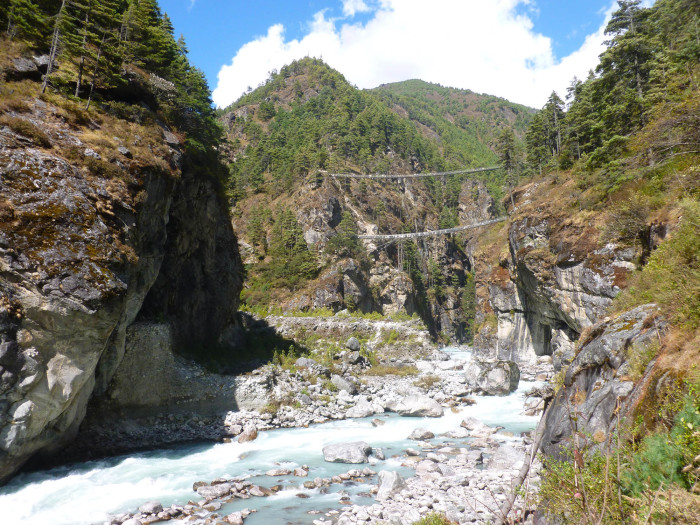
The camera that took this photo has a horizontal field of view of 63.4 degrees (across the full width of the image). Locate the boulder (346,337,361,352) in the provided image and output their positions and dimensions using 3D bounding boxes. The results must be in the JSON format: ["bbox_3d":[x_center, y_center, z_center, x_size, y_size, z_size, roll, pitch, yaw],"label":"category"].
[{"bbox_3d":[0.510,12.280,85.000,2.050,2.100,1.950,0,-7,0],"label":"boulder"}]

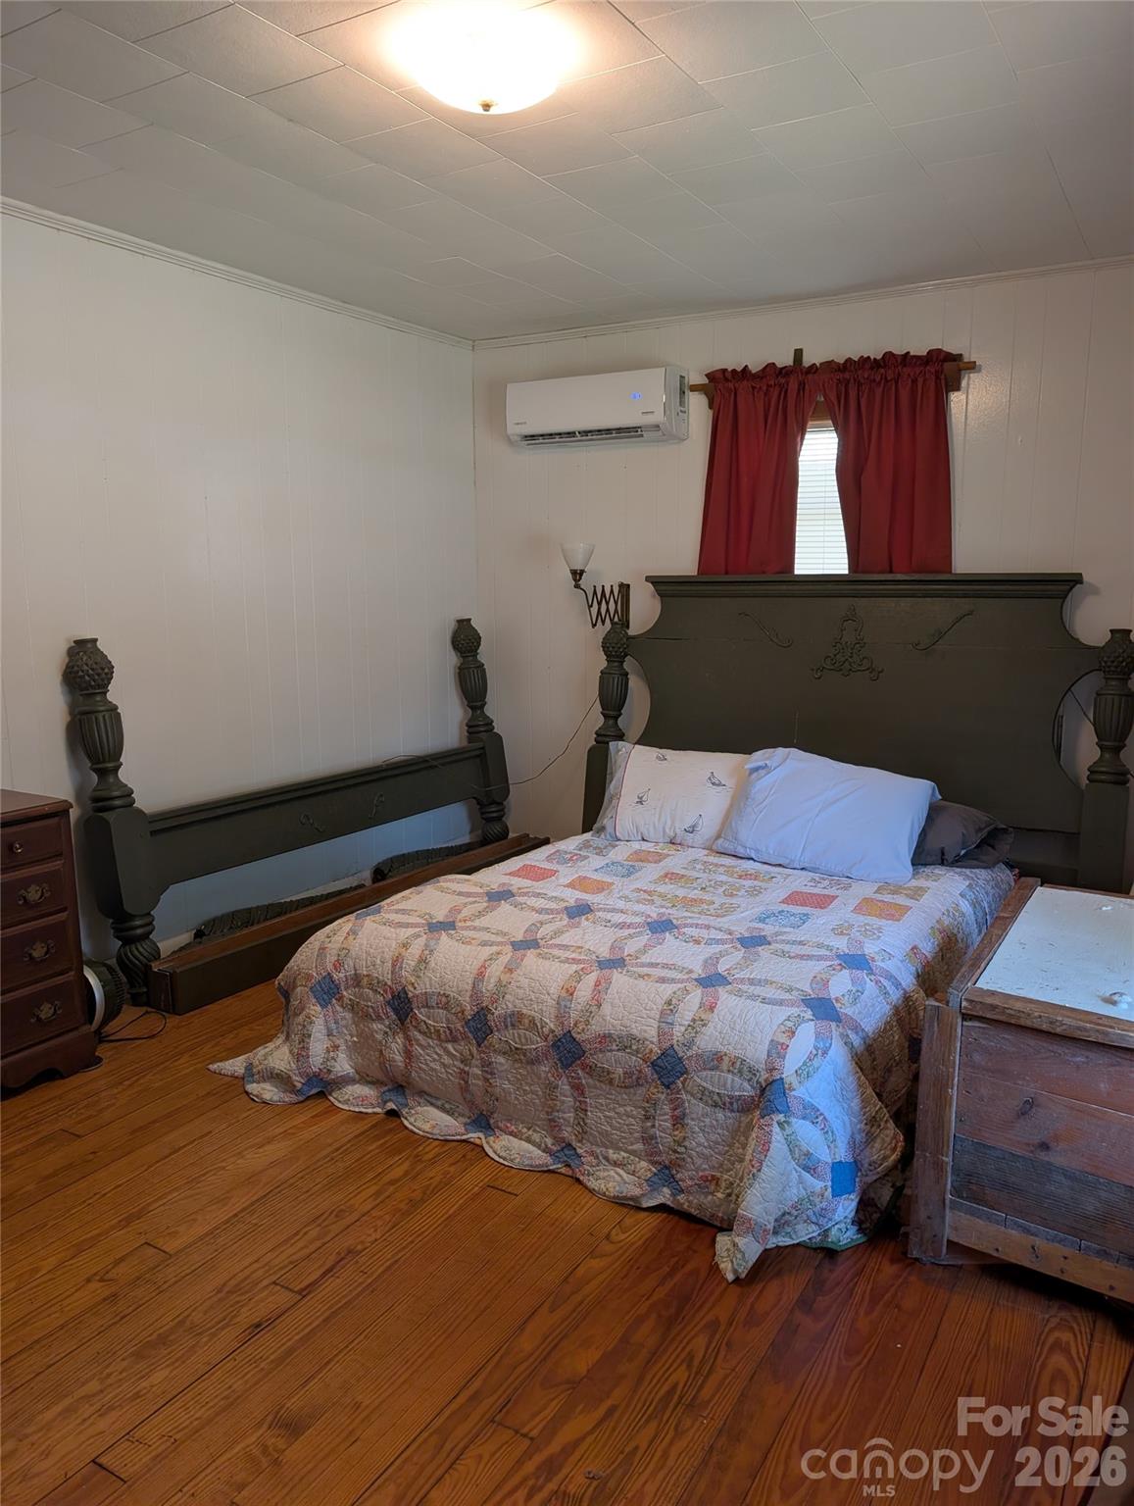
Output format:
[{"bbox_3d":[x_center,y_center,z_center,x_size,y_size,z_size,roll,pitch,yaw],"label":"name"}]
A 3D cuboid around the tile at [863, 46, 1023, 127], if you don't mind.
[{"bbox_3d":[0.838,-1.490,2.335,0.305,0.016,0.305,6,12,30],"label":"tile"}]

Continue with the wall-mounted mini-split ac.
[{"bbox_3d":[0.126,-1.491,4.544,0.790,0.275,0.205,5,10,31],"label":"wall-mounted mini-split ac"}]

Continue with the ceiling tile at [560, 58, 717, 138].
[{"bbox_3d":[0.158,-1.501,2.387,0.305,0.016,0.305,6,12,30],"label":"ceiling tile"}]

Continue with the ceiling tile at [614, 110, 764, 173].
[{"bbox_3d":[0.314,-1.546,2.644,0.305,0.016,0.305,6,12,30],"label":"ceiling tile"}]

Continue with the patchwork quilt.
[{"bbox_3d":[0.315,0.656,3.306,1.850,0.440,1.980,5,10,31],"label":"patchwork quilt"}]

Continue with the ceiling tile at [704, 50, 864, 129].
[{"bbox_3d":[0.496,-1.493,2.353,0.300,0.020,0.300,6,12,31],"label":"ceiling tile"}]

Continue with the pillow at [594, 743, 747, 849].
[{"bbox_3d":[0.478,0.162,4.195,0.640,0.430,0.160,5,-32,31],"label":"pillow"}]

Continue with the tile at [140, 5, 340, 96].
[{"bbox_3d":[-0.679,-1.466,2.180,0.305,0.016,0.305,6,12,30],"label":"tile"}]

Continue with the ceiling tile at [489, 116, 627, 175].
[{"bbox_3d":[-0.025,-1.551,2.665,0.300,0.020,0.300,6,12,31],"label":"ceiling tile"}]

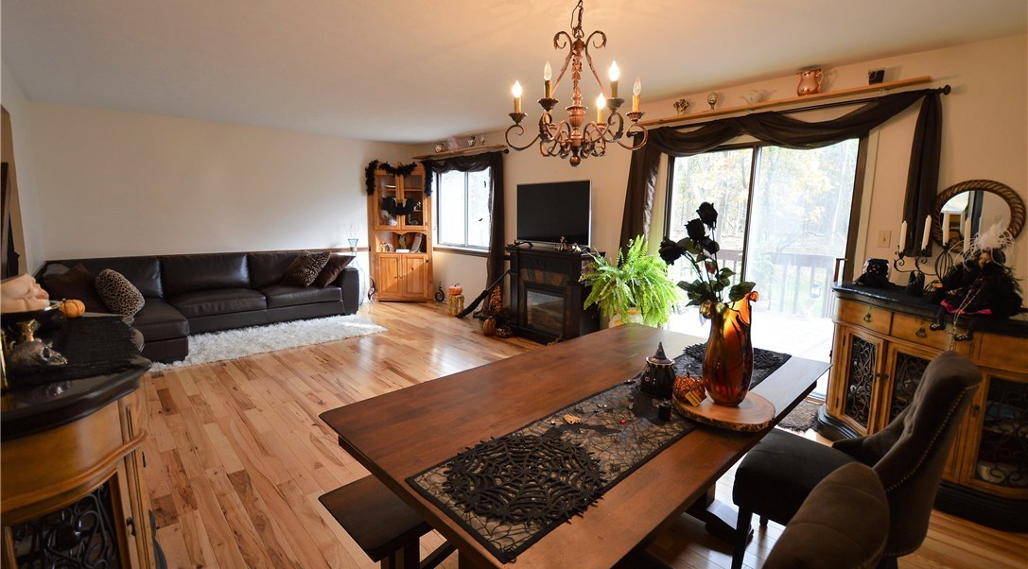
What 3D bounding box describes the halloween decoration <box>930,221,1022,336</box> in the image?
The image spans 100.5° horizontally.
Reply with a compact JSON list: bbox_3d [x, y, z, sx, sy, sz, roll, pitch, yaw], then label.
[{"bbox_3d":[2.073,-0.015,1.926,0.280,0.500,0.280,-1,9,-11],"label":"halloween decoration"}]

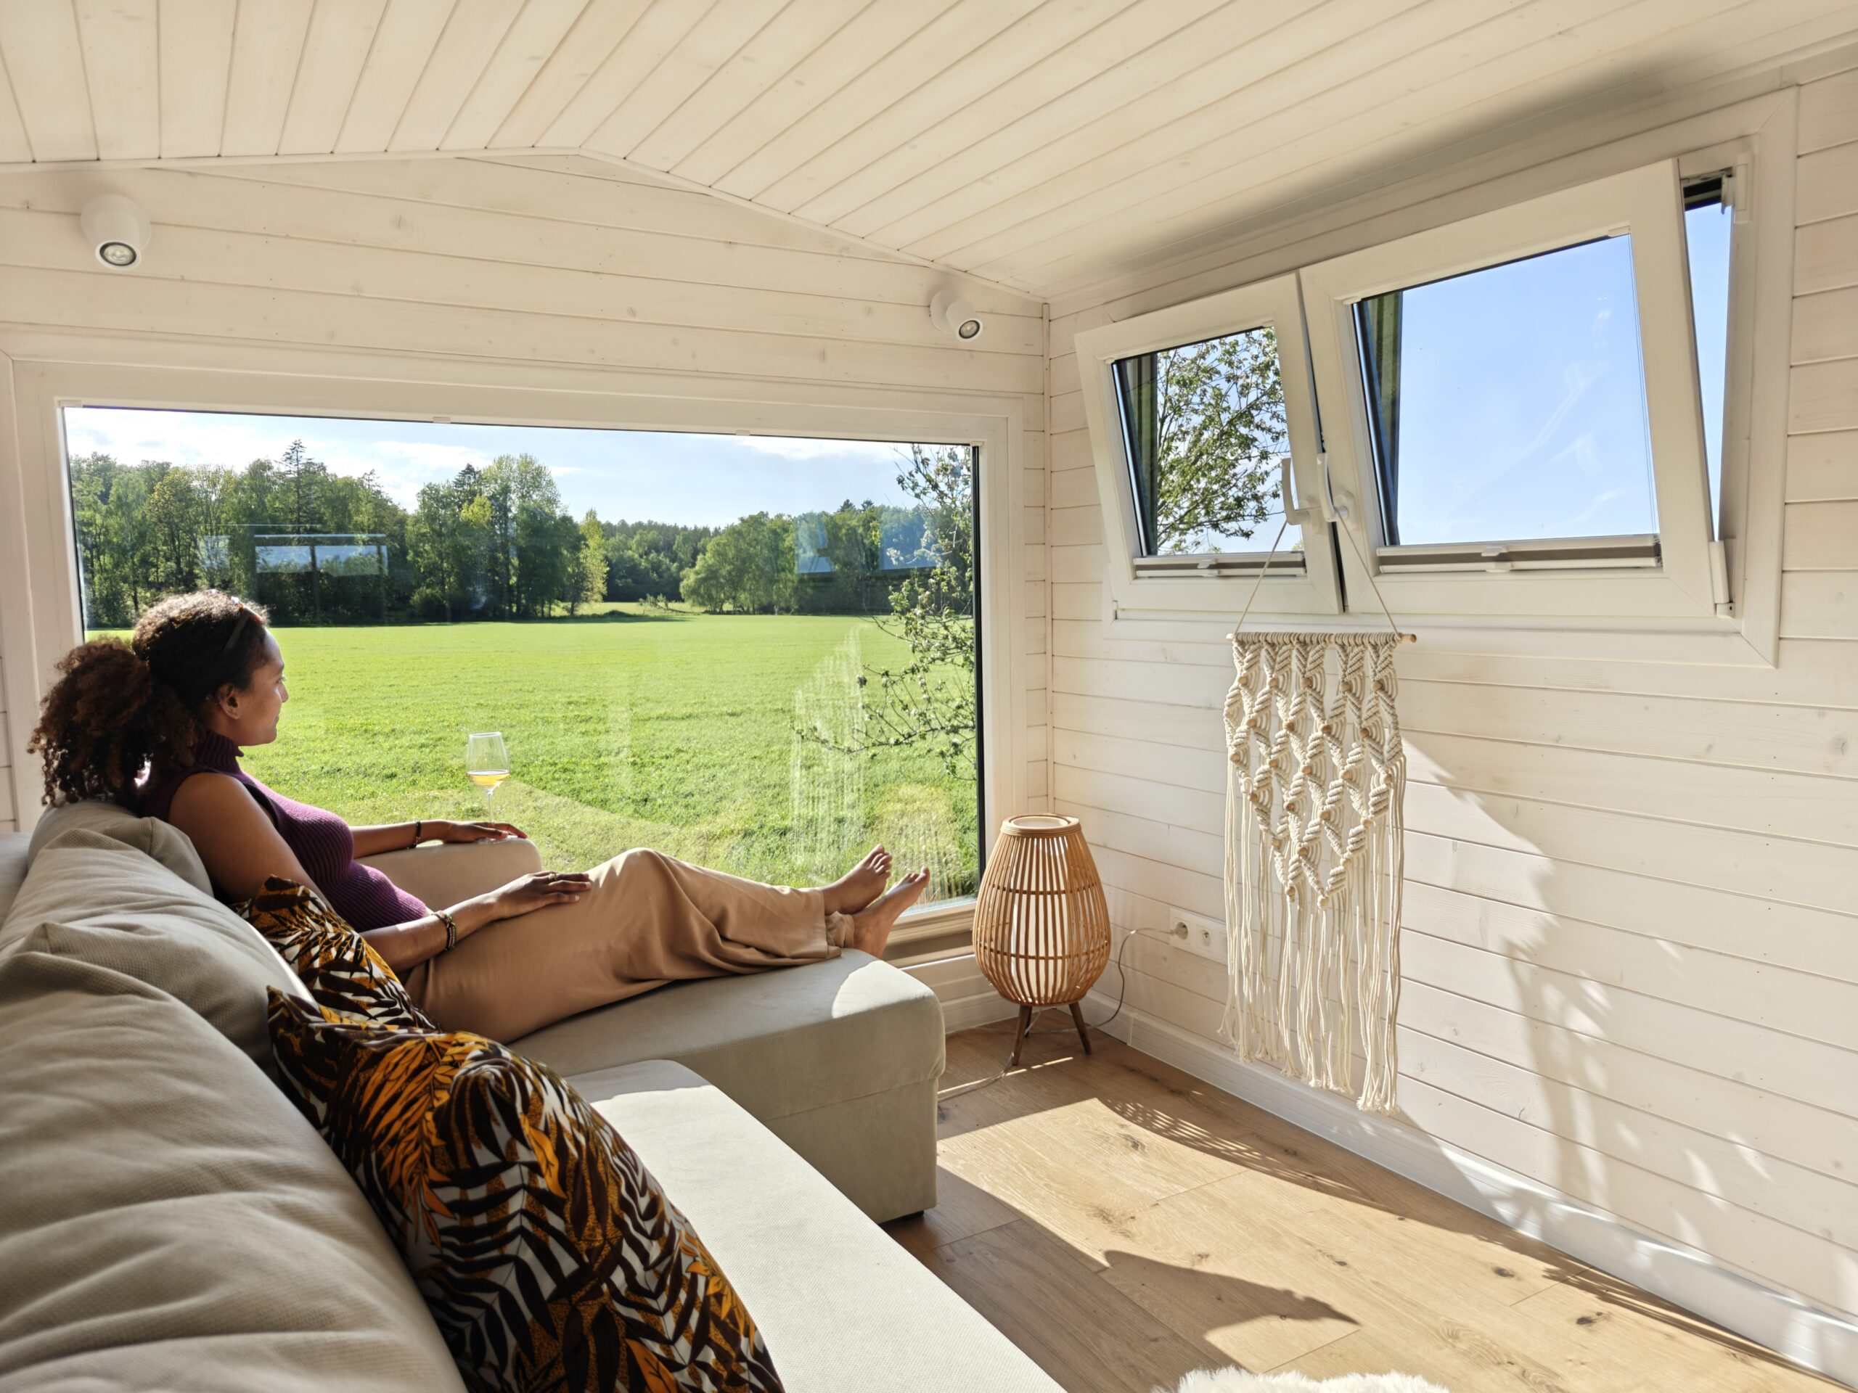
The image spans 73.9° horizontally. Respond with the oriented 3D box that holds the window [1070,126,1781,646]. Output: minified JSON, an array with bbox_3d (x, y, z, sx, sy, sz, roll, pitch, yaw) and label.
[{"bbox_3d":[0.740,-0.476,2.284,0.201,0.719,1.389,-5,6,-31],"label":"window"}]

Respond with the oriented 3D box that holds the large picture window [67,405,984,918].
[{"bbox_3d":[-0.655,0.015,2.593,1.829,1.127,0.081,-5,6,-31],"label":"large picture window"}]

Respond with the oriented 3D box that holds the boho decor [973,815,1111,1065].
[{"bbox_3d":[0.265,0.577,2.972,0.330,0.573,0.330,-1,5,0],"label":"boho decor"}]

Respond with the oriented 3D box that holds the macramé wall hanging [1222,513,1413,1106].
[{"bbox_3d":[0.731,0.213,2.365,0.048,1.161,0.440,-5,6,-31],"label":"macramé wall hanging"}]

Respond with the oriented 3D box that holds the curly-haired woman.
[{"bbox_3d":[-0.650,0.174,2.168,1.455,0.730,0.449,-5,6,-31],"label":"curly-haired woman"}]

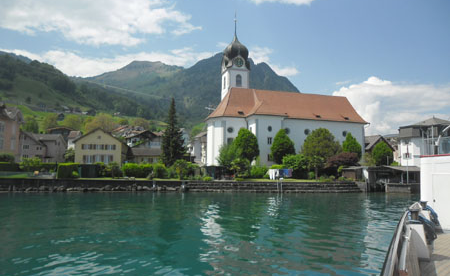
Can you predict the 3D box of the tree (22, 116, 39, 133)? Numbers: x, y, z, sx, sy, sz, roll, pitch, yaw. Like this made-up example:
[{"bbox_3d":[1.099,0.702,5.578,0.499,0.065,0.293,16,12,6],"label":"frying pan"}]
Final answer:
[{"bbox_3d":[-83.070,-4.880,149.520,7.000,9.500,7.000,0,-6,0],"label":"tree"}]

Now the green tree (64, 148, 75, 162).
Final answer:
[{"bbox_3d":[-44.190,5.290,99.740,3.400,5.200,3.400,0,-6,0],"label":"green tree"}]

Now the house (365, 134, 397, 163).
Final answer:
[{"bbox_3d":[46.510,4.190,109.500,11.000,10.000,12.000,3,-6,-27],"label":"house"}]

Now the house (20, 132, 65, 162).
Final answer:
[{"bbox_3d":[-56.800,3.210,108.470,13.000,10.500,11.000,1,-6,-6],"label":"house"}]

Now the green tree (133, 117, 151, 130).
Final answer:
[{"bbox_3d":[-41.610,-5.990,174.570,9.000,8.500,9.000,0,-6,0],"label":"green tree"}]

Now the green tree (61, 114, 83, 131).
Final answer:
[{"bbox_3d":[-75.180,-6.780,171.470,10.500,10.500,10.000,0,-6,0],"label":"green tree"}]

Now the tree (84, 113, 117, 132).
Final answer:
[{"bbox_3d":[-60.970,-6.030,171.400,15.000,12.000,13.000,0,-6,0],"label":"tree"}]

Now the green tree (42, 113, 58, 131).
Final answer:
[{"bbox_3d":[-85.460,-7.020,171.500,8.000,10.000,8.000,0,-6,0],"label":"green tree"}]

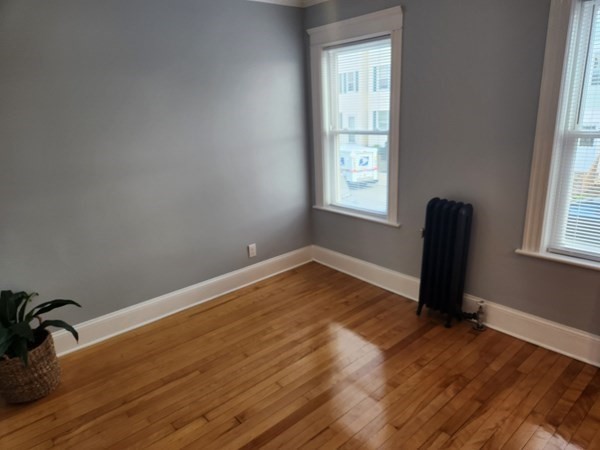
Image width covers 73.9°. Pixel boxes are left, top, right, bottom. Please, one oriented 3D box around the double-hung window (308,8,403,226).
[{"bbox_3d":[0.419,-0.821,3.297,0.058,1.573,0.974,-17,21,-38],"label":"double-hung window"}]

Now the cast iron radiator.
[{"bbox_3d":[1.000,0.253,2.766,0.167,0.882,0.286,-17,21,-38],"label":"cast iron radiator"}]

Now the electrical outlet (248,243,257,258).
[{"bbox_3d":[-0.421,0.229,3.567,0.071,0.114,0.011,-17,21,-38],"label":"electrical outlet"}]

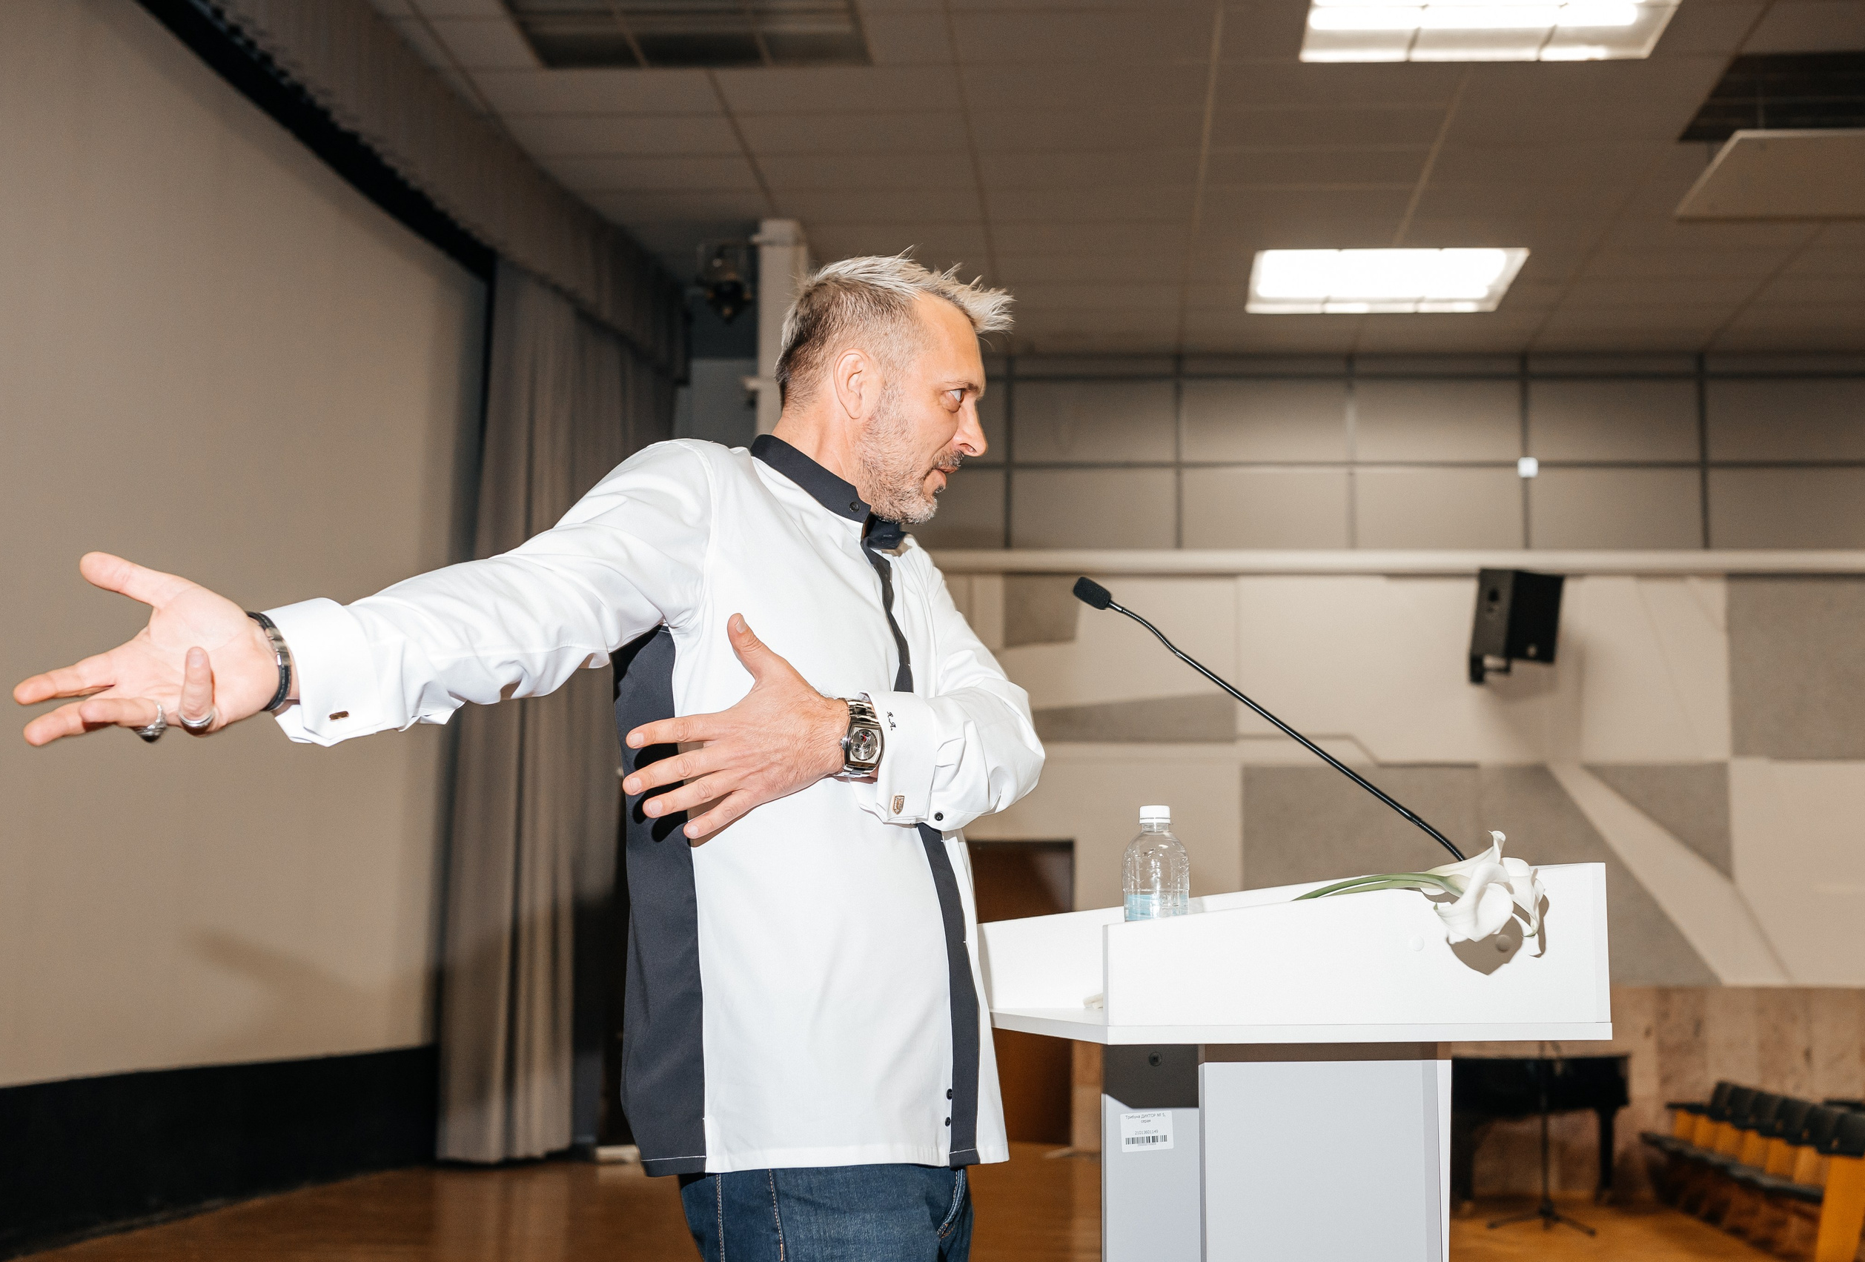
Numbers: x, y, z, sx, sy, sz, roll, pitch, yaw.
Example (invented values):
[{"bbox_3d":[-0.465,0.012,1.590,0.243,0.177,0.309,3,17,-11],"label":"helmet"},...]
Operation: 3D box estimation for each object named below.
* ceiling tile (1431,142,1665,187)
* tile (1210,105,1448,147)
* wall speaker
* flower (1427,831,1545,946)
[{"bbox_3d":[3.235,-2.474,11.148,1.200,0.020,0.600,0,-7,5],"label":"ceiling tile"},{"bbox_3d":[1.990,-2.560,10.670,1.200,0.020,0.600,0,-7,5],"label":"tile"},{"bbox_3d":[3.930,-0.055,14.201,0.410,0.670,0.380,5,2,-26],"label":"wall speaker"},{"bbox_3d":[0.525,0.245,2.000,0.105,0.105,0.100,5,-8,-26],"label":"flower"}]

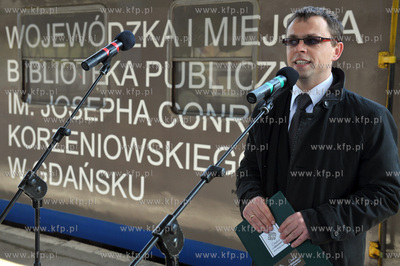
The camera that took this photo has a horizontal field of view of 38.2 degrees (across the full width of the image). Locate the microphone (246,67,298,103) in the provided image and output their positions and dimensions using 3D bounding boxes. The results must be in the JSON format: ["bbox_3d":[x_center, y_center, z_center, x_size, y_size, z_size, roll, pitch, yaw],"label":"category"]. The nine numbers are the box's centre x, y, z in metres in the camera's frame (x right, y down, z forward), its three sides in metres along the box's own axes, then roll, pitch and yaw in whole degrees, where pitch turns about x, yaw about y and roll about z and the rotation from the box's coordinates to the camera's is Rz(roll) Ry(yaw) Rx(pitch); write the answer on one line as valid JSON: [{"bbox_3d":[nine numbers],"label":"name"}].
[{"bbox_3d":[0.219,-0.140,1.710,0.070,0.070,0.245,6,25,38],"label":"microphone"}]

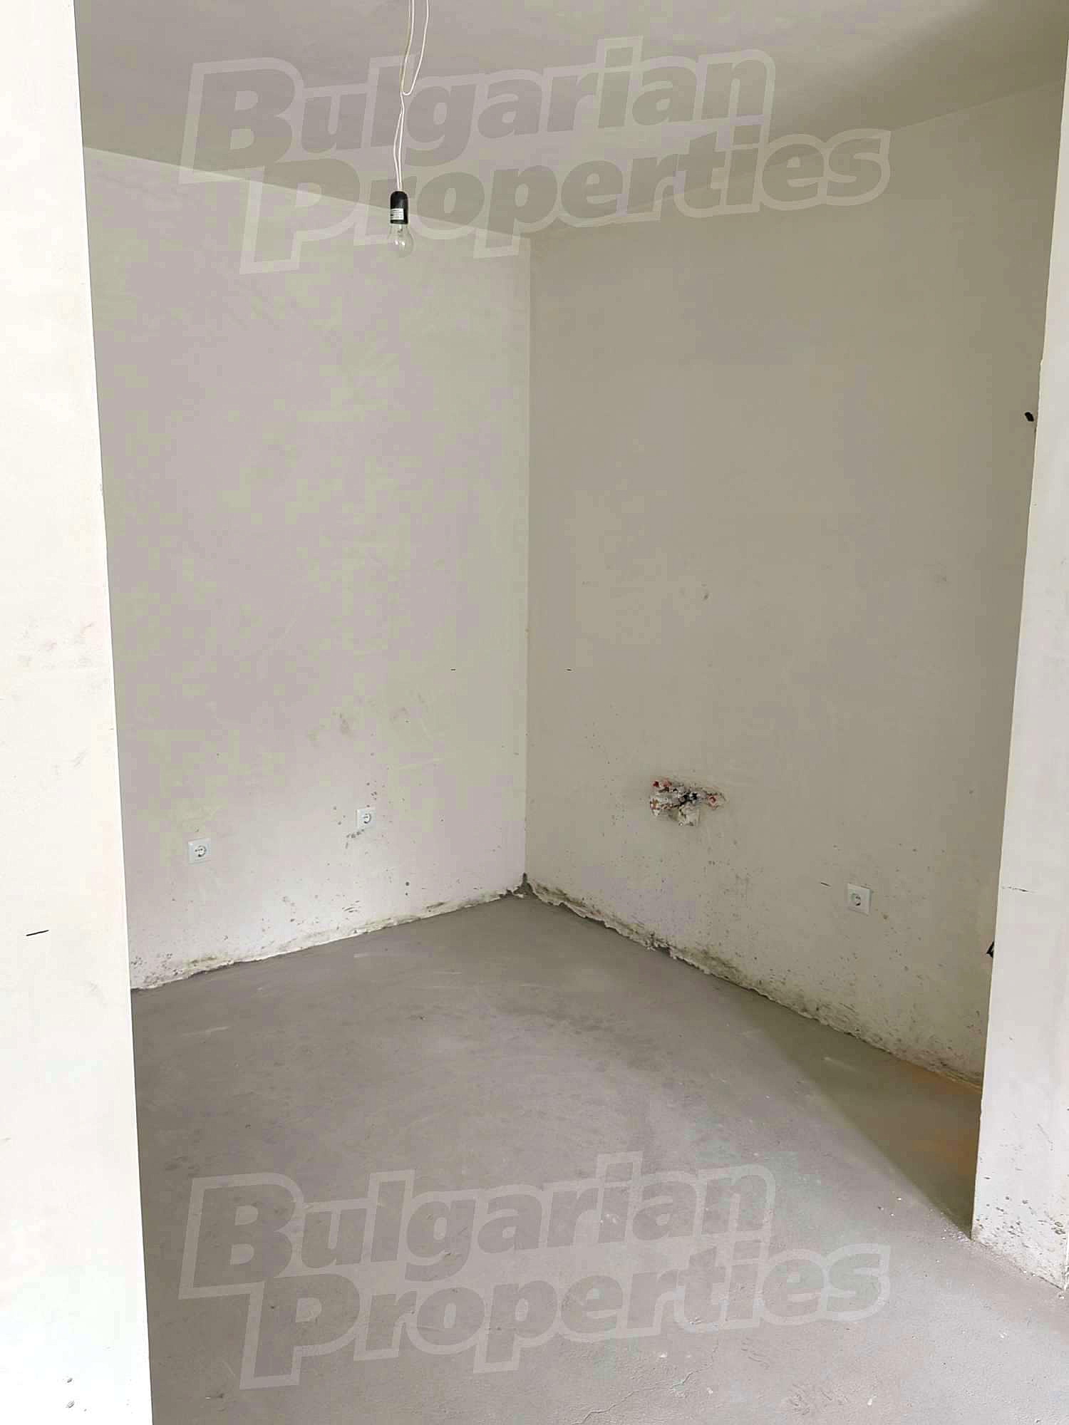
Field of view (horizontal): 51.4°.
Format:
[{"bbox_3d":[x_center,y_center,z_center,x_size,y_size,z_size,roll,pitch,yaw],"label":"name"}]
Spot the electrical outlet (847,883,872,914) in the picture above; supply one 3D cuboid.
[{"bbox_3d":[1.020,0.591,3.504,0.014,0.081,0.081,-7,13,-38],"label":"electrical outlet"}]

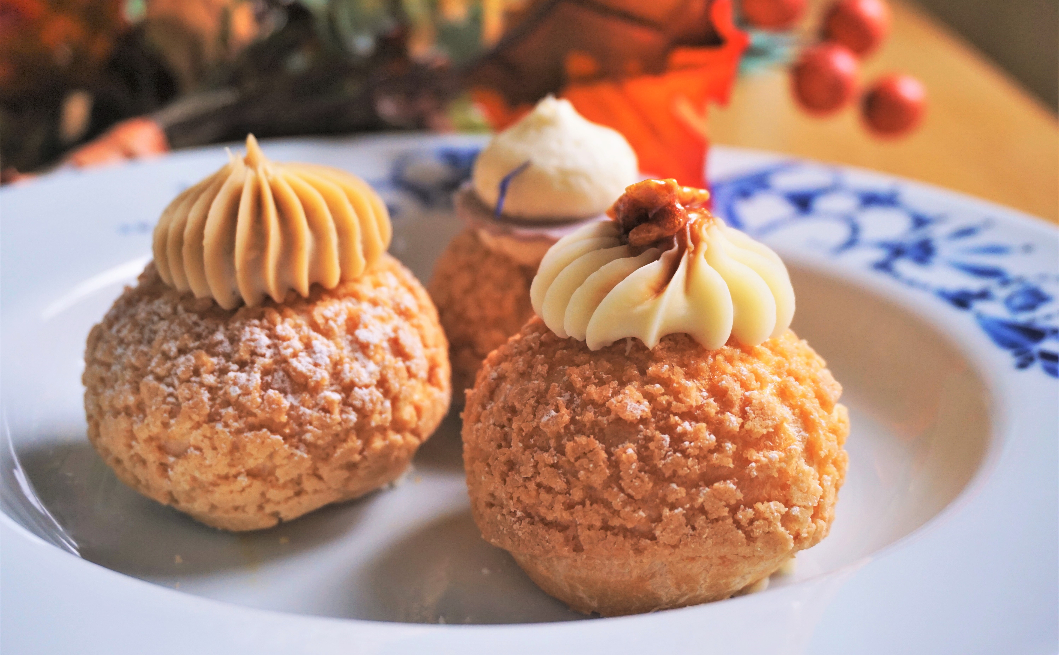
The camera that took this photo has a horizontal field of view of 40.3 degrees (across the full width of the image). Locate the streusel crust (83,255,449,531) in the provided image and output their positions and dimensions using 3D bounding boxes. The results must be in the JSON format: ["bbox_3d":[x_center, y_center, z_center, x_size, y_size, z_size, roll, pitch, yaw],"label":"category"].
[{"bbox_3d":[-0.043,0.007,0.241,0.060,0.040,0.060,1,20,0],"label":"streusel crust"}]

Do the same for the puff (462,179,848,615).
[{"bbox_3d":[0.019,0.007,0.214,0.057,0.059,0.057,1,20,0],"label":"puff"}]

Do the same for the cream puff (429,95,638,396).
[{"bbox_3d":[0.005,-0.014,0.272,0.053,0.059,0.053,1,20,0],"label":"cream puff"}]

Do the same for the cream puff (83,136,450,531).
[{"bbox_3d":[-0.043,-0.002,0.237,0.060,0.059,0.060,1,20,0],"label":"cream puff"}]

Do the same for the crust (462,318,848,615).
[{"bbox_3d":[0.019,0.017,0.218,0.057,0.038,0.057,1,20,0],"label":"crust"}]

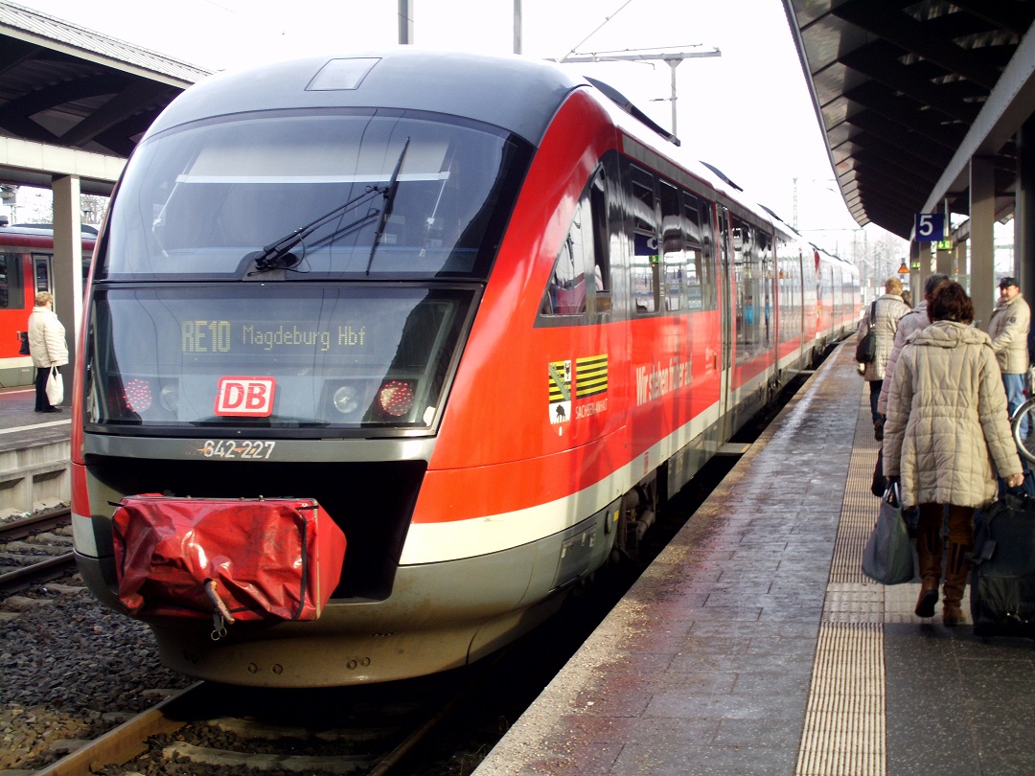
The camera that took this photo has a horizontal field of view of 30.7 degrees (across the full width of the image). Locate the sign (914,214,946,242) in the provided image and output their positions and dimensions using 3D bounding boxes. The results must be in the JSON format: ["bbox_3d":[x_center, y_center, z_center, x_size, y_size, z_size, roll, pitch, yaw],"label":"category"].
[{"bbox_3d":[7.093,-2.758,32.400,0.510,0.485,0.100,0,3,11],"label":"sign"}]

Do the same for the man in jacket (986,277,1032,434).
[{"bbox_3d":[5.277,-0.313,20.200,0.470,1.766,0.550,-2,3,-30],"label":"man in jacket"}]

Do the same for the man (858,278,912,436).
[{"bbox_3d":[3.942,-0.307,20.100,0.600,1.726,0.480,0,3,11],"label":"man"}]

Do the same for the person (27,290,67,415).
[{"bbox_3d":[-6.325,-0.481,25.400,0.500,1.633,0.550,-2,3,-28],"label":"person"}]

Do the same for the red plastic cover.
[{"bbox_3d":[-1.361,0.782,8.885,0.950,0.550,0.550,0,3,11],"label":"red plastic cover"}]

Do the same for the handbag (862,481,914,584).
[{"bbox_3d":[1.799,0.701,9.150,0.175,0.490,0.310,-1,3,-21],"label":"handbag"}]

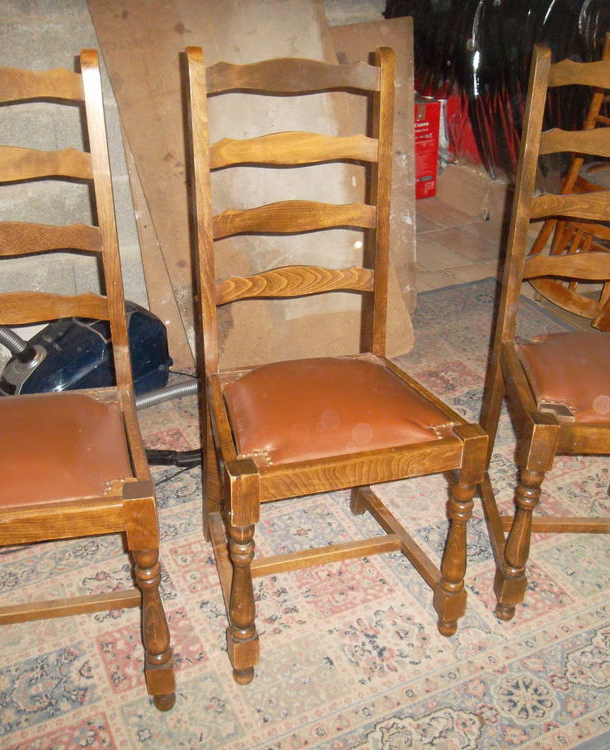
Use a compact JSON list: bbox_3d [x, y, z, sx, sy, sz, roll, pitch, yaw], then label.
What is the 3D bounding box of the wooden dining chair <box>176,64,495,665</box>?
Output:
[{"bbox_3d":[0.034,-0.017,1.448,0.451,1.059,0.467,-7,28,-16],"label":"wooden dining chair"}]

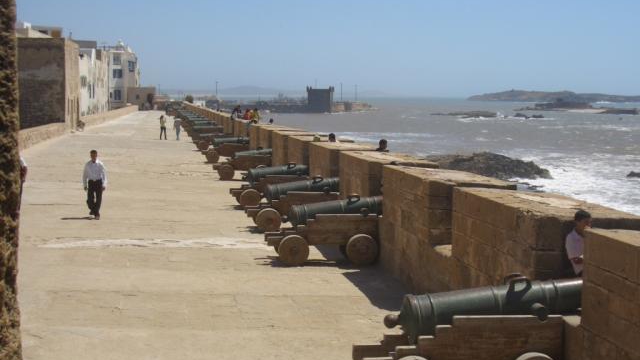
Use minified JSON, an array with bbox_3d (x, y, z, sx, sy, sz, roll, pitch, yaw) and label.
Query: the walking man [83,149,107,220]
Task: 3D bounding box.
[{"bbox_3d":[-5.654,0.119,22.683,0.550,1.730,0.380,-1,5,-11],"label":"walking man"}]

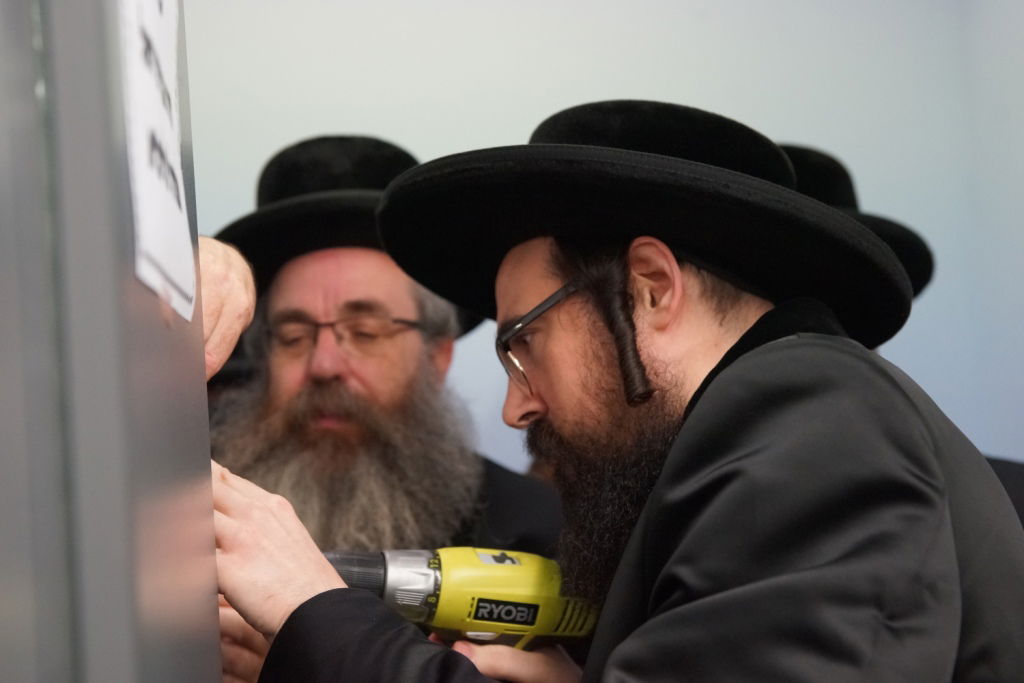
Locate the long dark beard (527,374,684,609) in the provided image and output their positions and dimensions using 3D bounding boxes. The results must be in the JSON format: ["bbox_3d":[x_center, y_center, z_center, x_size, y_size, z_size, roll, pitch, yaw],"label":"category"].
[{"bbox_3d":[0.077,0.104,1.190,0.115,0.168,0.148,-12,0,-4],"label":"long dark beard"}]

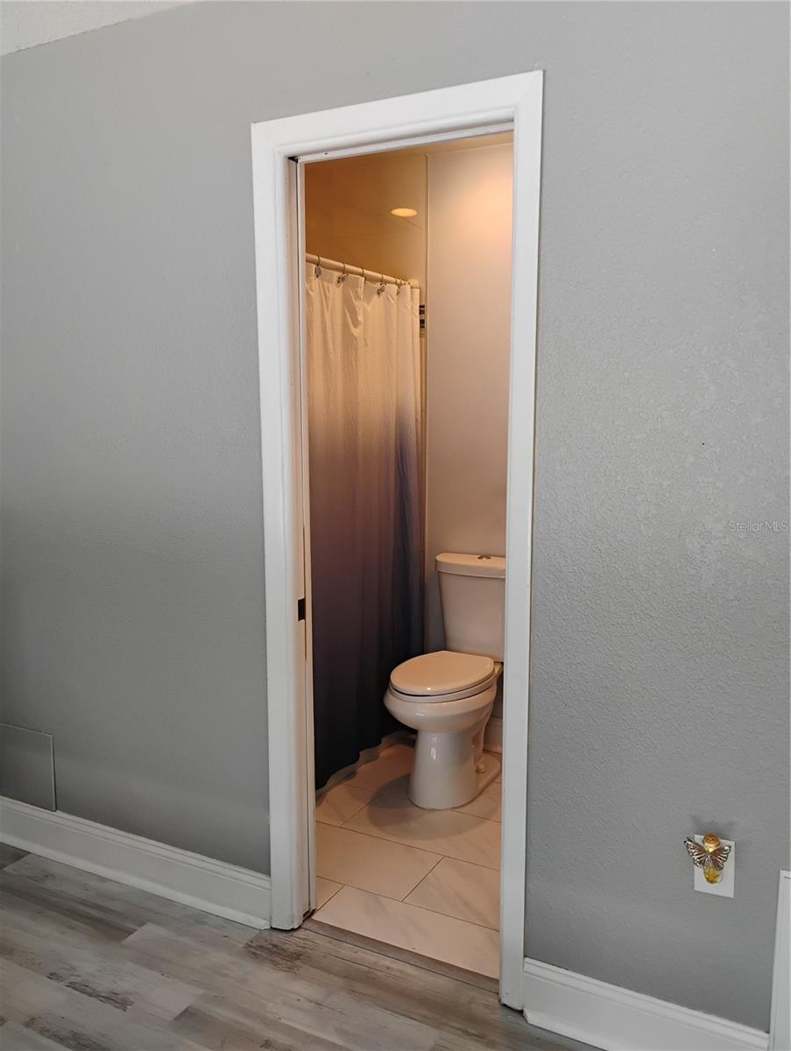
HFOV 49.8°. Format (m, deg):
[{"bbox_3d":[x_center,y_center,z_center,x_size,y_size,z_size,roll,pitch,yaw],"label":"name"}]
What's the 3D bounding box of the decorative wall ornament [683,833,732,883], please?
[{"bbox_3d":[0.647,0.687,1.765,0.089,0.092,0.060,4,10,27],"label":"decorative wall ornament"}]

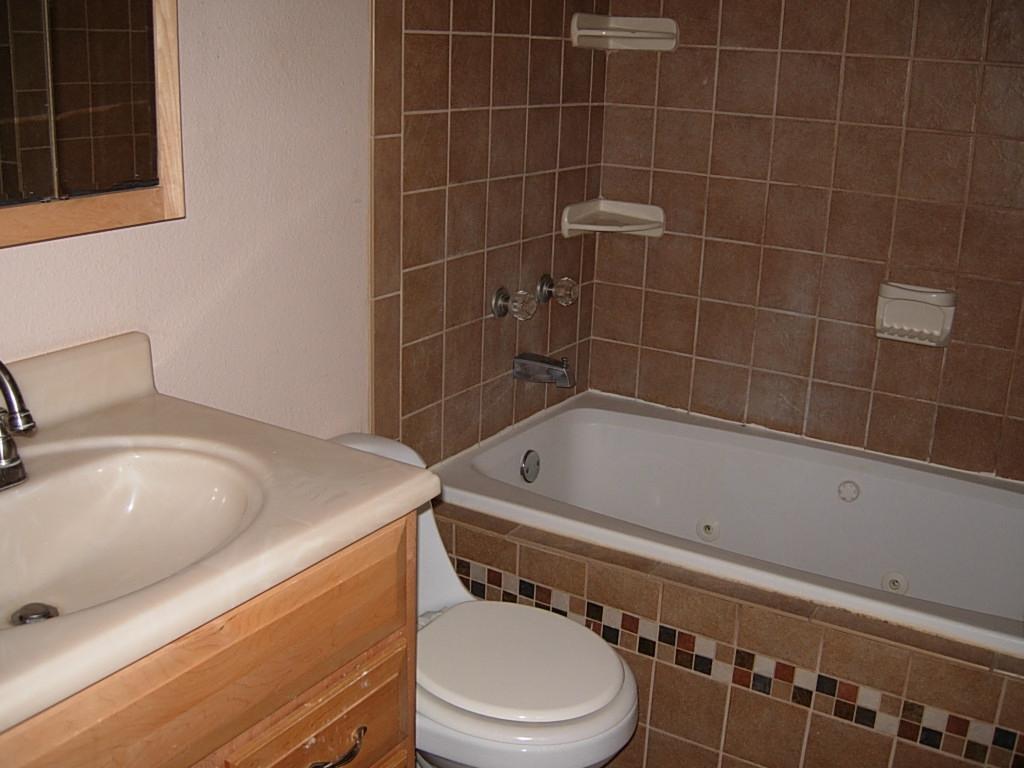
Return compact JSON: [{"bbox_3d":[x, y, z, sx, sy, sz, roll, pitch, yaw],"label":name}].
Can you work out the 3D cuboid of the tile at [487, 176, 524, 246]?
[{"bbox_3d":[-0.016,-0.390,2.426,0.010,0.151,0.151,12,20,30],"label":"tile"}]

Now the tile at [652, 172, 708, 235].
[{"bbox_3d":[0.422,-0.456,2.697,0.151,0.151,0.010,12,20,30],"label":"tile"}]

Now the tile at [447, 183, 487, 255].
[{"bbox_3d":[-0.099,-0.355,2.300,0.010,0.152,0.152,12,20,30],"label":"tile"}]

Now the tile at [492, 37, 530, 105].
[{"bbox_3d":[-0.007,-0.689,2.353,0.010,0.152,0.152,13,20,30],"label":"tile"}]

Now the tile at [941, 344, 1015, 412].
[{"bbox_3d":[1.050,-0.014,2.408,0.152,0.152,0.010,12,20,30],"label":"tile"}]

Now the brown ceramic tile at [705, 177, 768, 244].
[{"bbox_3d":[0.553,-0.426,2.619,0.152,0.152,0.010,12,20,30],"label":"brown ceramic tile"}]

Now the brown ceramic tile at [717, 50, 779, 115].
[{"bbox_3d":[0.559,-0.717,2.531,0.151,0.151,0.010,12,20,30],"label":"brown ceramic tile"}]

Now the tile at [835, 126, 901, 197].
[{"bbox_3d":[0.811,-0.511,2.421,0.152,0.152,0.010,12,20,30],"label":"tile"}]

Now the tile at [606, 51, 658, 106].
[{"bbox_3d":[0.307,-0.784,2.701,0.142,0.152,0.010,13,20,30],"label":"tile"}]

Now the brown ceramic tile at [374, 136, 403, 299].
[{"bbox_3d":[-0.243,-0.321,2.047,0.009,0.304,0.083,12,20,30],"label":"brown ceramic tile"}]

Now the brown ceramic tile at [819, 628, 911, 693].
[{"bbox_3d":[0.600,0.471,1.807,0.152,0.085,0.010,12,20,30],"label":"brown ceramic tile"}]

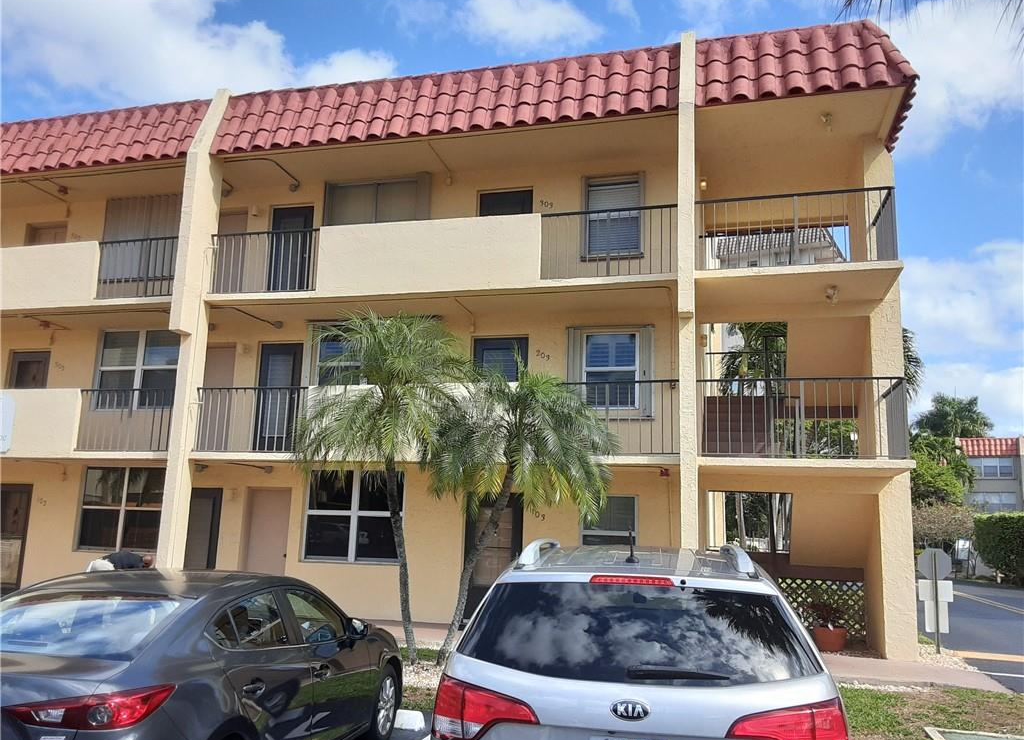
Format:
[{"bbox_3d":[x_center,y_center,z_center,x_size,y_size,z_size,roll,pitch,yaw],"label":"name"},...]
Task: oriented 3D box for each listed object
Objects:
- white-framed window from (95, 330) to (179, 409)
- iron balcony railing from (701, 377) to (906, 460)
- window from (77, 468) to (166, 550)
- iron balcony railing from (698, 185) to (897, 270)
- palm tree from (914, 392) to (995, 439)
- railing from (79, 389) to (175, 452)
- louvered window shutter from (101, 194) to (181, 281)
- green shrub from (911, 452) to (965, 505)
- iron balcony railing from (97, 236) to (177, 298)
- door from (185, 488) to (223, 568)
[{"bbox_3d":[-7.097,-0.002,15.114,1.788,1.550,0.120,-1,-10,15],"label":"white-framed window"},{"bbox_3d":[3.942,0.758,11.122,2.591,1.032,1.555,-1,-10,15],"label":"iron balcony railing"},{"bbox_3d":[-7.131,2.564,14.628,1.890,1.552,0.100,-1,-10,15],"label":"window"},{"bbox_3d":[4.107,-1.786,11.820,2.644,1.091,1.552,-1,-10,15],"label":"iron balcony railing"},{"bbox_3d":[36.446,8.051,65.264,6.300,12.453,6.200,-1,-10,15],"label":"palm tree"},{"bbox_3d":[-6.402,0.842,13.382,2.160,1.063,0.067,-1,-10,15],"label":"railing"},{"bbox_3d":[-7.121,-2.572,15.474,2.081,1.676,0.135,-1,-10,15],"label":"louvered window shutter"},{"bbox_3d":[16.360,4.250,31.000,2.500,2.300,2.300,-1,-10,15],"label":"green shrub"},{"bbox_3d":[-6.104,-1.619,14.057,2.071,1.059,1.100,-1,-10,15],"label":"iron balcony railing"},{"bbox_3d":[-5.565,3.147,14.160,0.854,2.094,0.120,-1,-10,15],"label":"door"}]

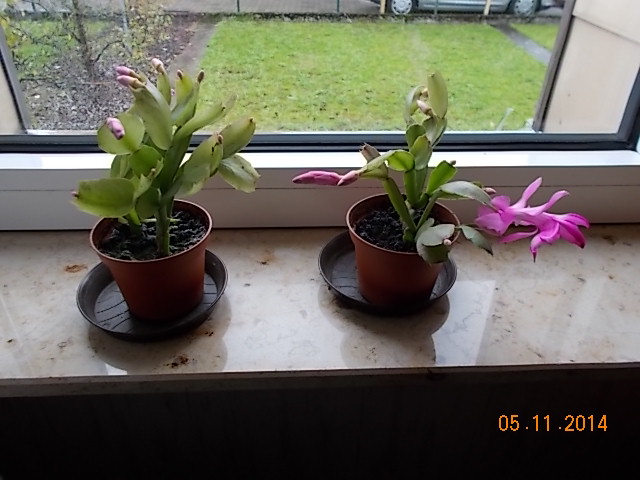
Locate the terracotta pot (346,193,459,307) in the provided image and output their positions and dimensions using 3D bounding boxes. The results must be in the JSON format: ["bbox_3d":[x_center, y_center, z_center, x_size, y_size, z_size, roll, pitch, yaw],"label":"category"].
[{"bbox_3d":[0.067,0.013,0.466,0.091,0.069,0.091,1,34,0],"label":"terracotta pot"}]

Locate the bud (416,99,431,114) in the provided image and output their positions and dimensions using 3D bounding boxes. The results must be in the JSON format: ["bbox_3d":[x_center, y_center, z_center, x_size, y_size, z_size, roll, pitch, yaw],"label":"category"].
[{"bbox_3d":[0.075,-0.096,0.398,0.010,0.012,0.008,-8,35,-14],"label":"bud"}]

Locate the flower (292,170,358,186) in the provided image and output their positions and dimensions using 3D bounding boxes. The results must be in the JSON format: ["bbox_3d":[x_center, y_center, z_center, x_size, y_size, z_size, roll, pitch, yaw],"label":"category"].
[{"bbox_3d":[0.004,-0.046,0.417,0.051,0.014,0.015,1,34,0],"label":"flower"}]

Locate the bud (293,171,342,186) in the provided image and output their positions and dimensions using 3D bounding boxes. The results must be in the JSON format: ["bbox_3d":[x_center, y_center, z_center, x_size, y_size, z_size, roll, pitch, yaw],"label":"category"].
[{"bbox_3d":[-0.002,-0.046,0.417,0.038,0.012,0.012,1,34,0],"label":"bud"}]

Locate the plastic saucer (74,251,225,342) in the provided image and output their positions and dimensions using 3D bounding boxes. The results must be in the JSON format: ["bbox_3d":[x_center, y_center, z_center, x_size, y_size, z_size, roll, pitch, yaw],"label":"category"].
[{"bbox_3d":[-0.136,0.044,0.462,0.119,0.018,0.119,1,34,-1],"label":"plastic saucer"}]

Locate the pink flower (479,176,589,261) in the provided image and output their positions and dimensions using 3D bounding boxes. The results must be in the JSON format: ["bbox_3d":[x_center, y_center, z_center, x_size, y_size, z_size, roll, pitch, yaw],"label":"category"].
[{"bbox_3d":[0.165,-0.017,0.429,0.087,0.061,0.052,1,34,0],"label":"pink flower"}]

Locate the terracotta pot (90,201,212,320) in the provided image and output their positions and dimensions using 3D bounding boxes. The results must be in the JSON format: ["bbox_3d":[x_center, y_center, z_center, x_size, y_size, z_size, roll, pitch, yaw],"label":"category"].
[{"bbox_3d":[-0.130,0.019,0.450,0.091,0.069,0.091,1,34,-1],"label":"terracotta pot"}]

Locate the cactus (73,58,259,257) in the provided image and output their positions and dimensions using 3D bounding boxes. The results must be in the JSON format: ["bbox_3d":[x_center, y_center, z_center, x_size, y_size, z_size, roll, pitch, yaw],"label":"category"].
[{"bbox_3d":[-0.112,-0.052,0.387,0.131,0.143,0.093,1,34,0],"label":"cactus"}]

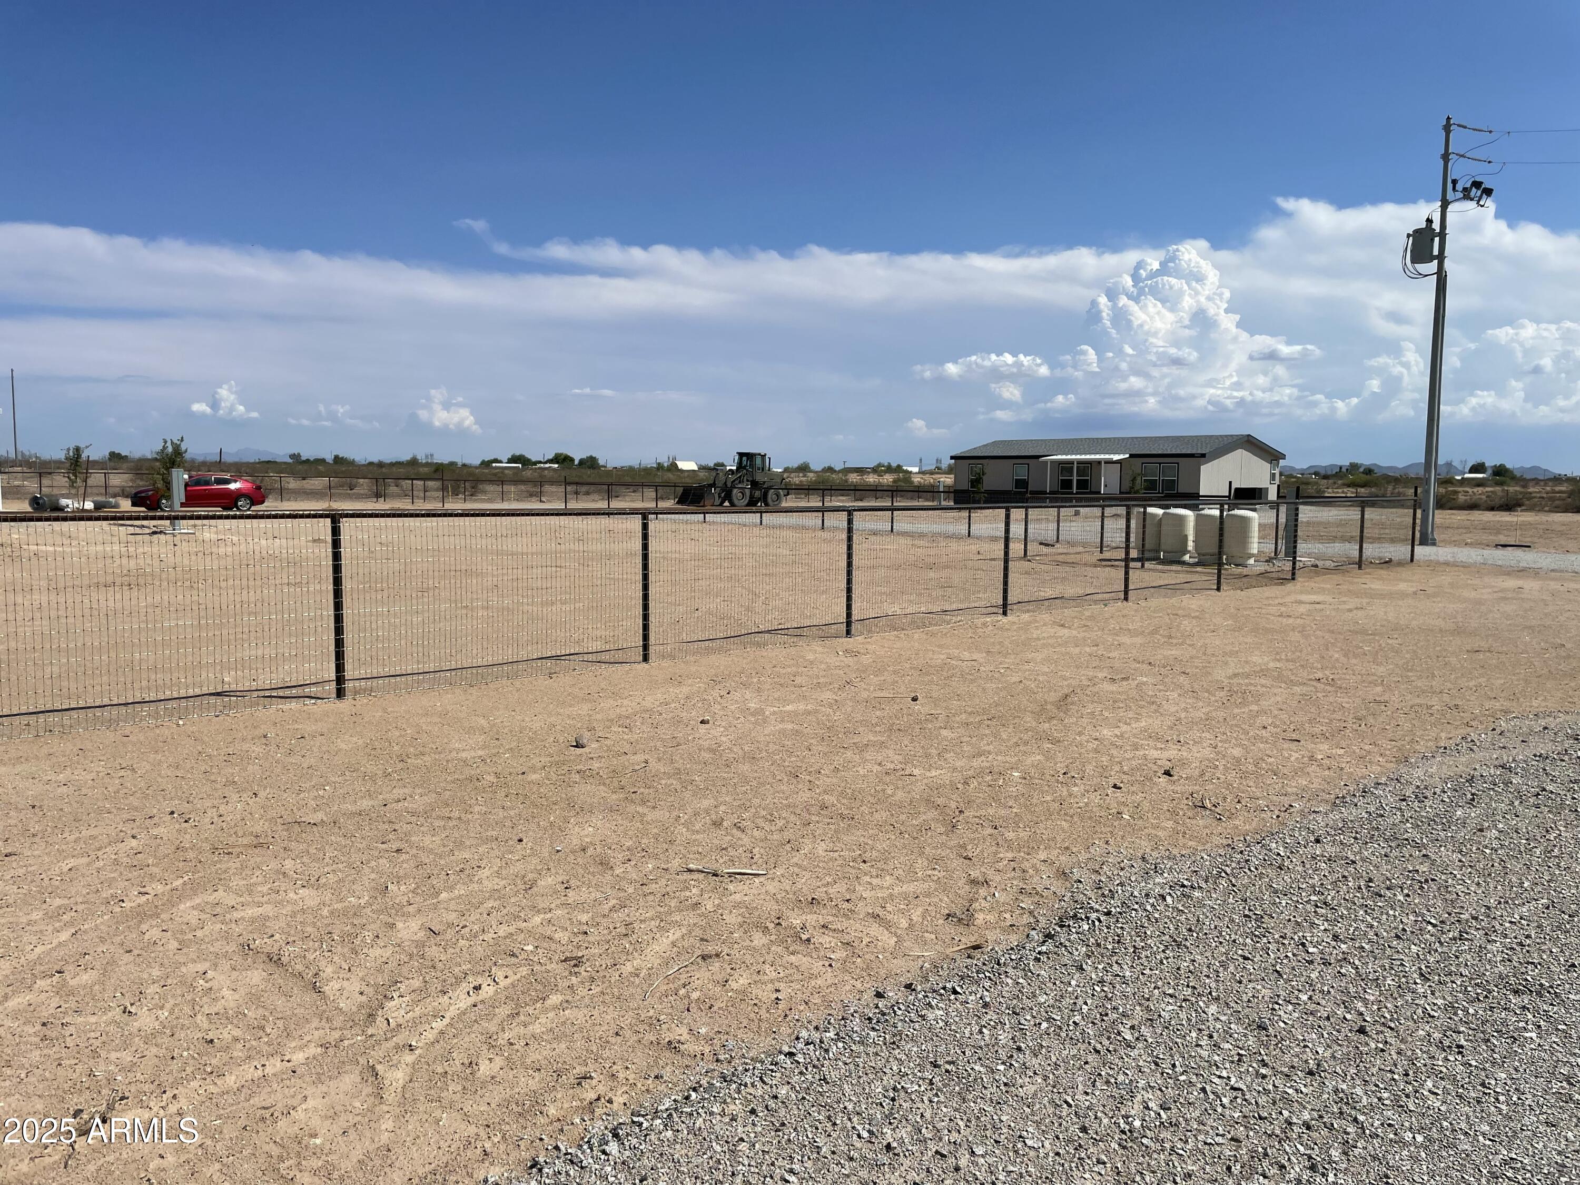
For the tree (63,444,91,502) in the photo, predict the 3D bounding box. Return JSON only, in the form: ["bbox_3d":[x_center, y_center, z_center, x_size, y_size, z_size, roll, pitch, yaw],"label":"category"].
[{"bbox_3d":[-26.500,-4.272,44.077,1.000,2.440,1.000,0,6,0],"label":"tree"}]

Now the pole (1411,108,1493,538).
[{"bbox_3d":[18.257,-7.166,33.008,2.400,11.720,0.900,0,6,0],"label":"pole"}]

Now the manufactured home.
[{"bbox_3d":[19.444,-7.373,72.229,8.760,3.970,17.770,-5,8,-41],"label":"manufactured home"}]

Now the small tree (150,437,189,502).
[{"bbox_3d":[-18.130,-3.231,34.669,1.100,2.600,1.100,0,6,0],"label":"small tree"}]

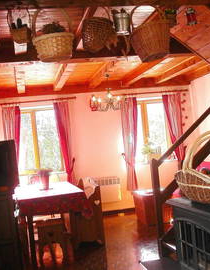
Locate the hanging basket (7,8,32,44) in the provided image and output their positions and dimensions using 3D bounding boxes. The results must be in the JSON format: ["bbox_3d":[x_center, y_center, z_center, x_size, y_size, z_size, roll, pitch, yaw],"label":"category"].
[{"bbox_3d":[-0.683,-0.875,3.150,0.176,0.284,0.139,-6,-2,6],"label":"hanging basket"}]

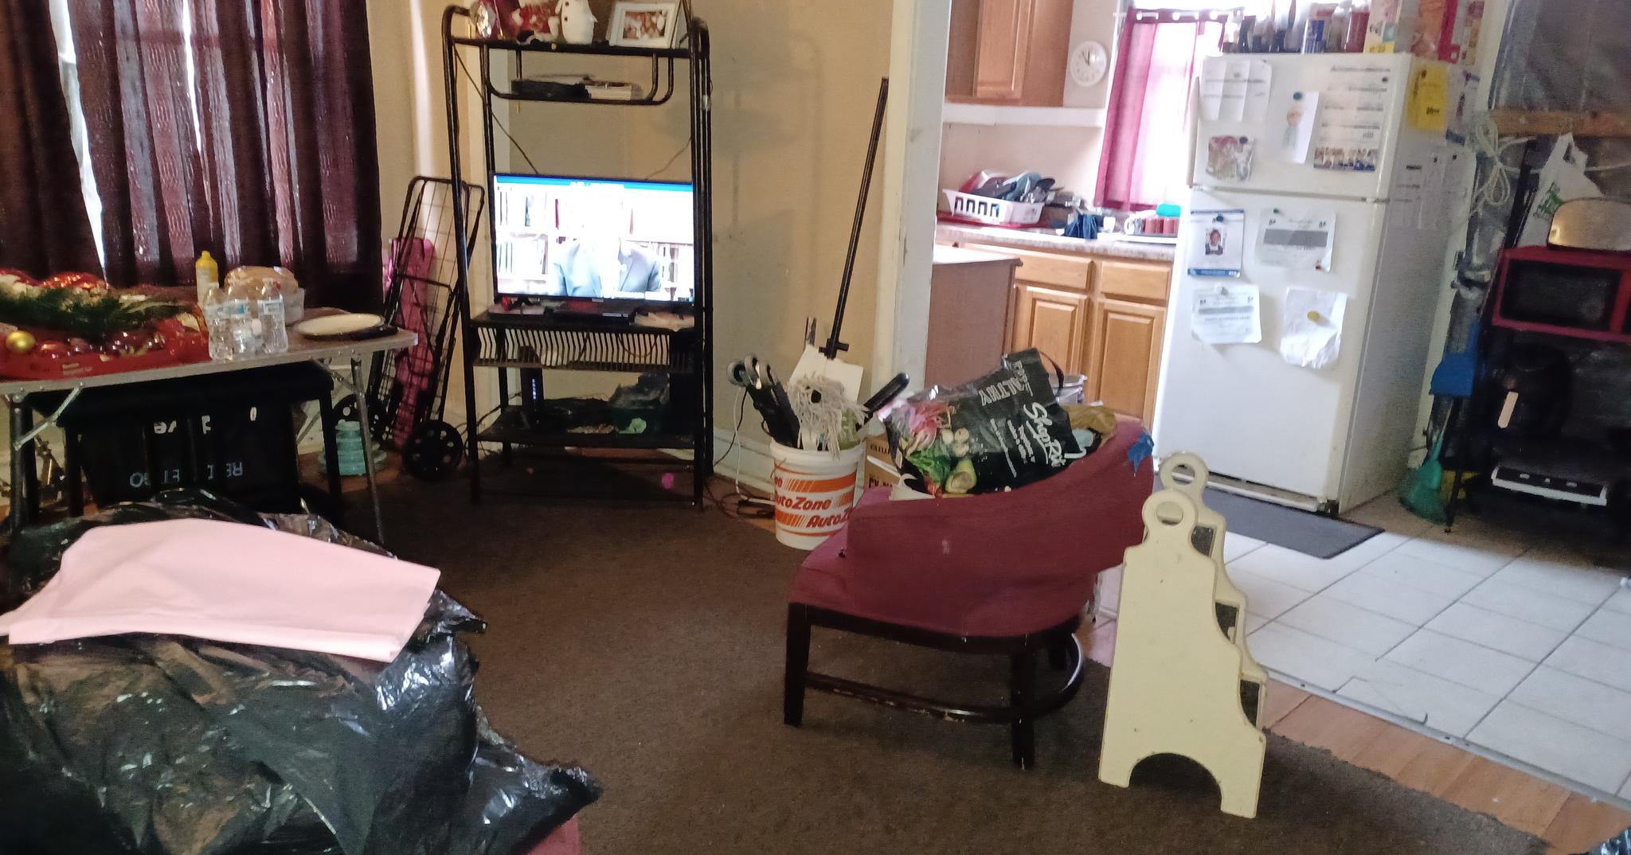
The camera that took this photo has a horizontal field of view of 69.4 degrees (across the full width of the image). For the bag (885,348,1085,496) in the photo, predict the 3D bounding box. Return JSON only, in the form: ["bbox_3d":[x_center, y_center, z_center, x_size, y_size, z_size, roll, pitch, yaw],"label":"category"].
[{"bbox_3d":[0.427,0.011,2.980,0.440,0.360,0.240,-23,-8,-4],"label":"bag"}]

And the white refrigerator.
[{"bbox_3d":[1.965,-0.600,4.670,0.700,1.655,0.750,-13,22,-42],"label":"white refrigerator"}]

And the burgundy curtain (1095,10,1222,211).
[{"bbox_3d":[1.558,-1.435,5.382,0.080,0.910,0.550,-13,22,-42],"label":"burgundy curtain"}]

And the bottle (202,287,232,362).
[{"bbox_3d":[-1.690,-0.290,3.315,0.068,0.205,0.068,-13,22,-42],"label":"bottle"}]

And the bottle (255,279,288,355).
[{"bbox_3d":[-1.581,-0.317,3.415,0.068,0.205,0.068,-13,22,-42],"label":"bottle"}]

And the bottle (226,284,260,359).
[{"bbox_3d":[-1.645,-0.304,3.367,0.068,0.205,0.068,-13,22,-42],"label":"bottle"}]

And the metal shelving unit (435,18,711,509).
[{"bbox_3d":[-0.814,-0.594,4.254,0.860,1.710,0.400,2,16,0],"label":"metal shelving unit"}]

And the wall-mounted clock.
[{"bbox_3d":[1.306,-1.733,5.618,0.040,0.212,0.215,-13,22,-42],"label":"wall-mounted clock"}]

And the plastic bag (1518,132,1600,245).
[{"bbox_3d":[2.565,-0.795,3.989,0.180,0.390,0.250,-13,22,-42],"label":"plastic bag"}]

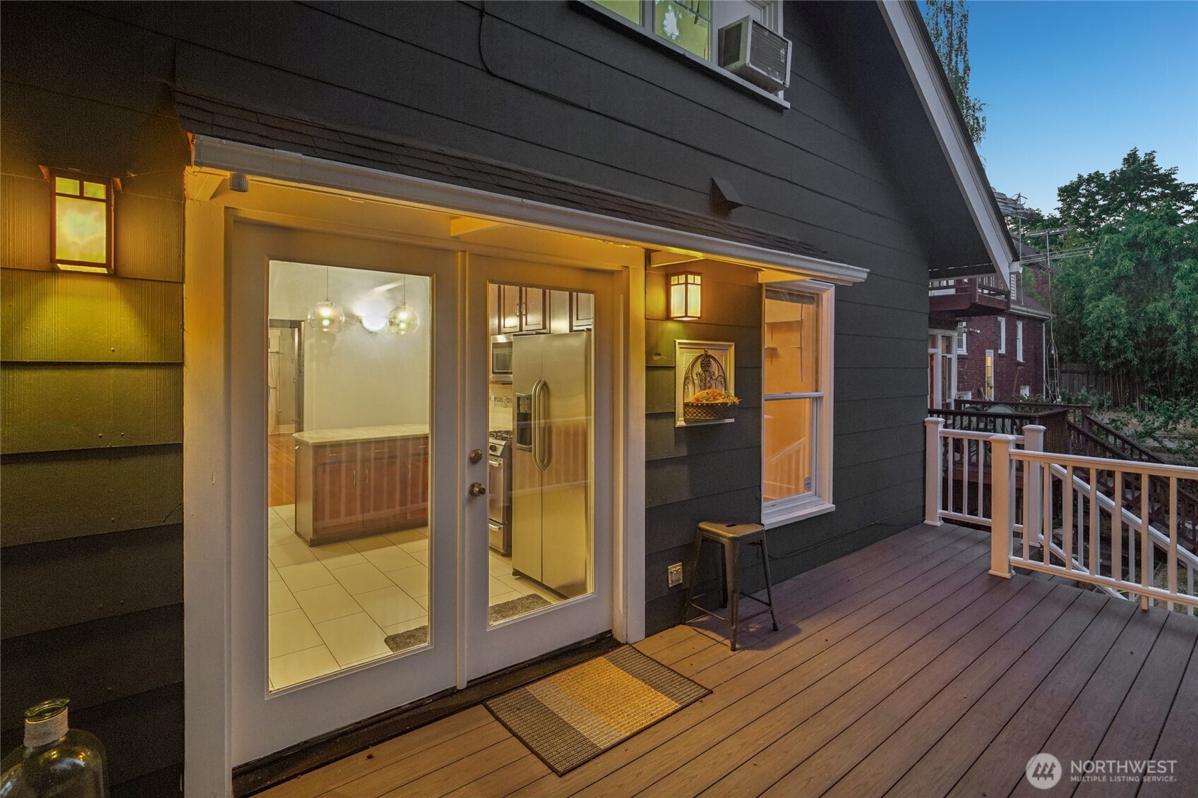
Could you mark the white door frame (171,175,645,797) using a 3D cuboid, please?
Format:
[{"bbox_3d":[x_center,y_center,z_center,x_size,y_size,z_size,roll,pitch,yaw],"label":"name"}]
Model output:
[{"bbox_3d":[-0.607,0.295,2.512,2.130,2.280,0.160,-1,2,-37],"label":"white door frame"}]

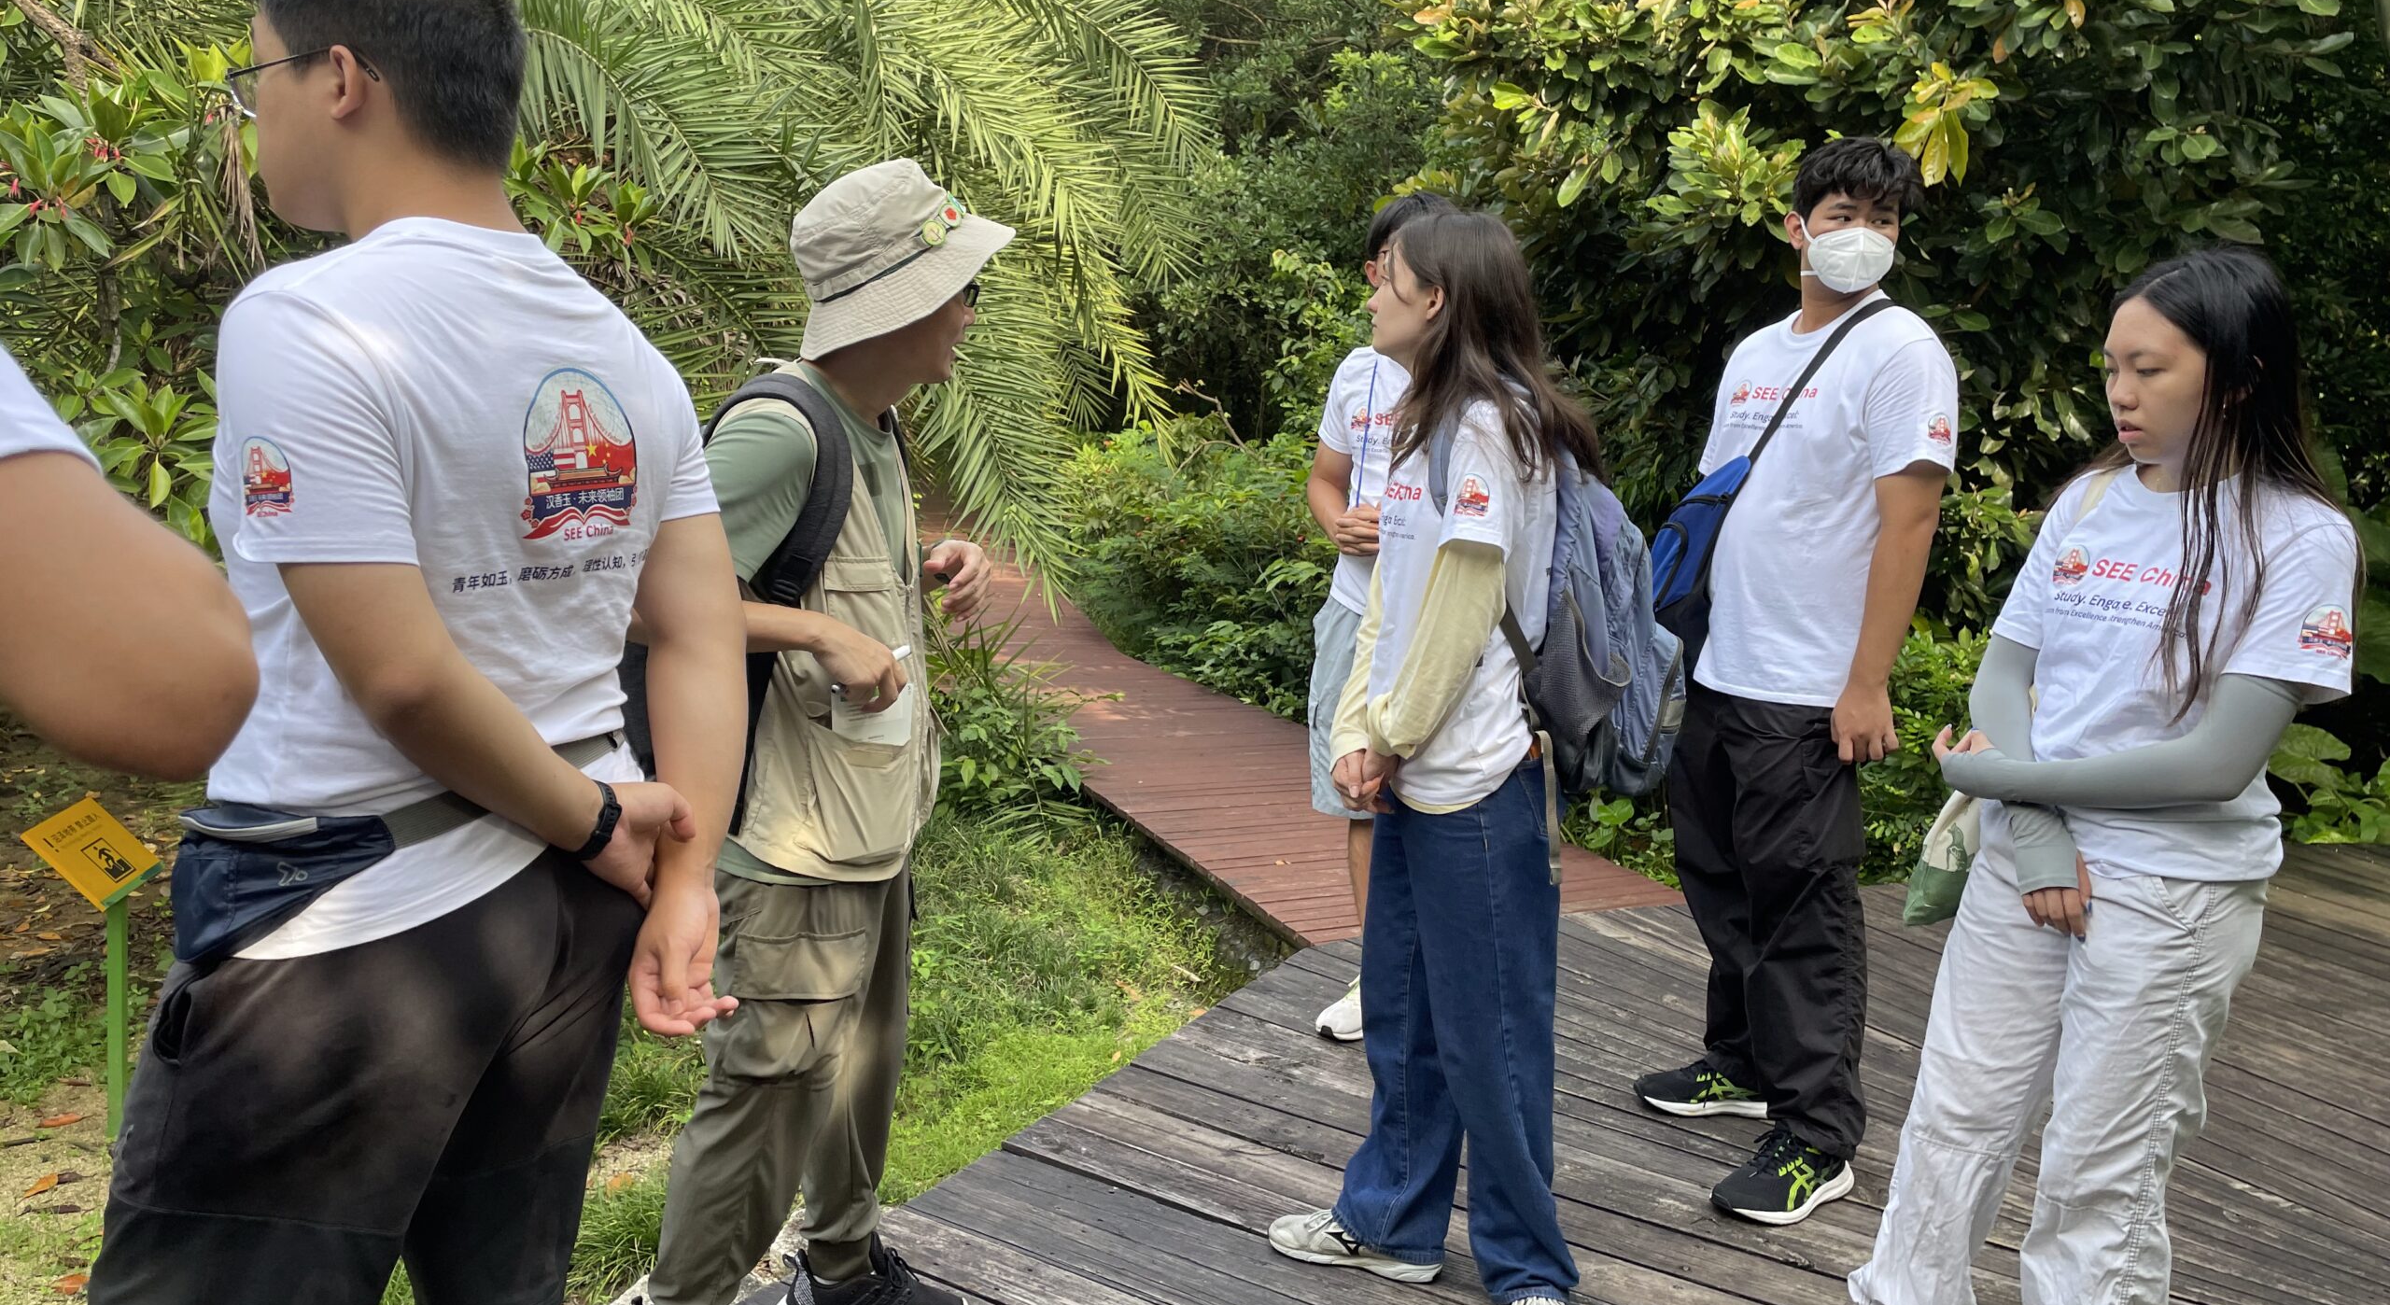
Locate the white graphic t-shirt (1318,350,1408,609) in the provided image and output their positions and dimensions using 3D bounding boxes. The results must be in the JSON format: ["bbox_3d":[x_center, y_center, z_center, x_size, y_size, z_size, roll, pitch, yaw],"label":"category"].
[{"bbox_3d":[0.457,-0.356,3.740,0.440,0.580,0.260,10,13,22],"label":"white graphic t-shirt"}]

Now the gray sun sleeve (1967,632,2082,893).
[{"bbox_3d":[1.074,0.102,2.311,0.159,0.352,0.219,-8,17,-37],"label":"gray sun sleeve"}]

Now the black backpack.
[{"bbox_3d":[-0.574,-0.072,2.335,0.330,0.520,0.310,7,12,13],"label":"black backpack"}]

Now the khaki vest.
[{"bbox_3d":[-0.459,-0.028,2.285,0.290,0.670,0.420,8,15,20],"label":"khaki vest"}]

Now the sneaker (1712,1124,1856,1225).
[{"bbox_3d":[1.051,0.922,3.186,0.308,0.113,0.108,-3,14,-31],"label":"sneaker"}]

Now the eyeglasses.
[{"bbox_3d":[-0.630,-0.429,1.377,0.142,0.048,0.140,-1,12,17],"label":"eyeglasses"}]

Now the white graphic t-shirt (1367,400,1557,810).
[{"bbox_3d":[0.380,-0.083,2.508,0.270,0.620,0.440,-2,14,-17],"label":"white graphic t-shirt"}]

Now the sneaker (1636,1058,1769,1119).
[{"bbox_3d":[0.993,0.819,3.428,0.285,0.110,0.105,4,14,3],"label":"sneaker"}]

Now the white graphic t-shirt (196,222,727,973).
[{"bbox_3d":[-0.678,-0.061,1.705,0.300,0.670,0.470,11,14,29],"label":"white graphic t-shirt"}]

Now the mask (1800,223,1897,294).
[{"bbox_3d":[1.022,-0.614,2.803,0.145,0.115,0.090,3,14,2],"label":"mask"}]

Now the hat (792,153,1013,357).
[{"bbox_3d":[-0.364,-0.489,2.223,0.295,0.165,0.285,-22,13,1],"label":"hat"}]

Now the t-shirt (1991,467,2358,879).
[{"bbox_3d":[1.288,0.016,2.393,0.270,0.560,0.440,-4,15,-36],"label":"t-shirt"}]

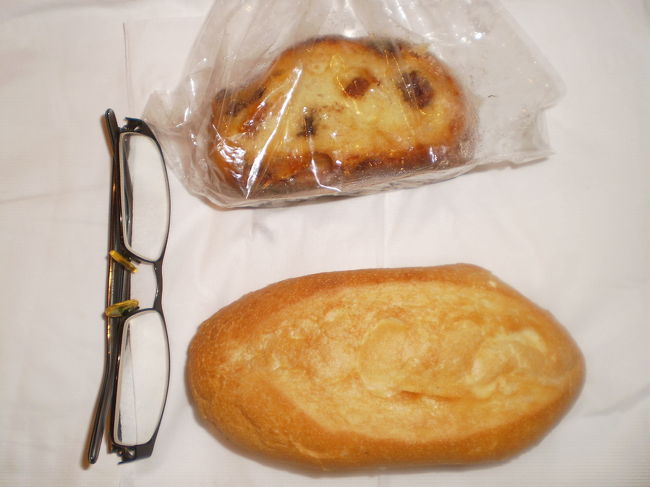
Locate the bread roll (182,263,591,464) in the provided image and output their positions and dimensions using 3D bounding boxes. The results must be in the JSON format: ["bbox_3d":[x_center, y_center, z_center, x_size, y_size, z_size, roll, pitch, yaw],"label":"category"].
[{"bbox_3d":[0.022,0.046,0.247,0.147,0.049,0.074,-2,81,0],"label":"bread roll"}]

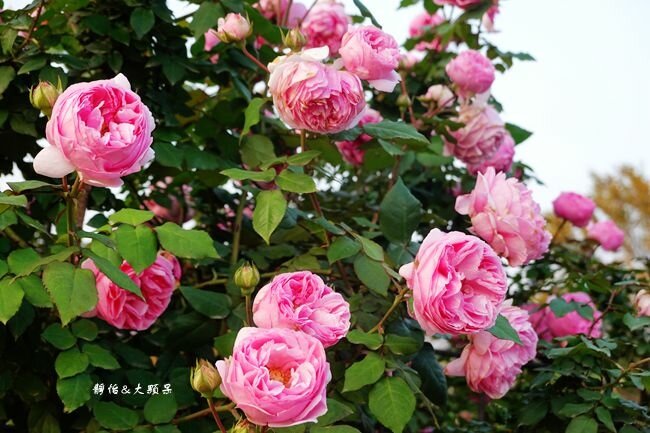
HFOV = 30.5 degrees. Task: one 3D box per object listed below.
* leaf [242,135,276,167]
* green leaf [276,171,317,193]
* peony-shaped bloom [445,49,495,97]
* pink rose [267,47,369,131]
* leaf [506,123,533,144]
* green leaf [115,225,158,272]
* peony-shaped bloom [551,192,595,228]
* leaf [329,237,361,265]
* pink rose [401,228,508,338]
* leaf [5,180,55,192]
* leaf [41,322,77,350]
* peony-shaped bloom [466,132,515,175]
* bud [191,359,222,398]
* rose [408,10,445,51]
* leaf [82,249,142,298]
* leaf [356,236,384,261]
[{"bbox_3d":[-0.070,-0.067,1.250,0.038,0.040,0.013,0,-14,0],"label":"leaf"},{"bbox_3d":[-0.025,-0.031,1.060,0.042,0.008,0.028,10,36,28],"label":"green leaf"},{"bbox_3d":[0.188,-0.186,1.550,0.062,0.057,0.060,0,-6,0],"label":"peony-shaped bloom"},{"bbox_3d":[-0.007,-0.117,1.100,0.088,0.076,0.070,2,16,-16],"label":"pink rose"},{"bbox_3d":[0.261,-0.114,1.632,0.047,0.033,0.020,0,-5,0],"label":"leaf"},{"bbox_3d":[-0.163,0.028,1.030,0.037,0.046,0.010,0,-21,0],"label":"green leaf"},{"bbox_3d":[0.366,-0.009,1.750,0.063,0.052,0.063,0,-6,0],"label":"peony-shaped bloom"},{"bbox_3d":[0.020,0.035,1.224,0.033,0.029,0.018,0,-5,-6],"label":"leaf"},{"bbox_3d":[0.112,0.058,1.040,0.093,0.093,0.075,1,-6,-25],"label":"pink rose"},{"bbox_3d":[-0.270,-0.028,1.100,0.050,0.010,0.034,-2,12,-11],"label":"leaf"},{"bbox_3d":[-0.243,0.110,1.090,0.036,0.028,0.009,10,-46,-24],"label":"leaf"},{"bbox_3d":[0.218,-0.086,1.580,0.070,0.064,0.062,-11,12,-22],"label":"peony-shaped bloom"},{"bbox_3d":[-0.104,0.143,1.050,0.027,0.035,0.027,-7,-6,0],"label":"bud"},{"bbox_3d":[0.153,-0.281,1.800,0.054,0.058,0.052,-1,-6,12],"label":"rose"},{"bbox_3d":[-0.177,0.049,1.000,0.066,0.012,0.036,39,31,15],"label":"leaf"},{"bbox_3d":[0.047,0.032,1.204,0.026,0.024,0.018,0,-5,-6],"label":"leaf"}]

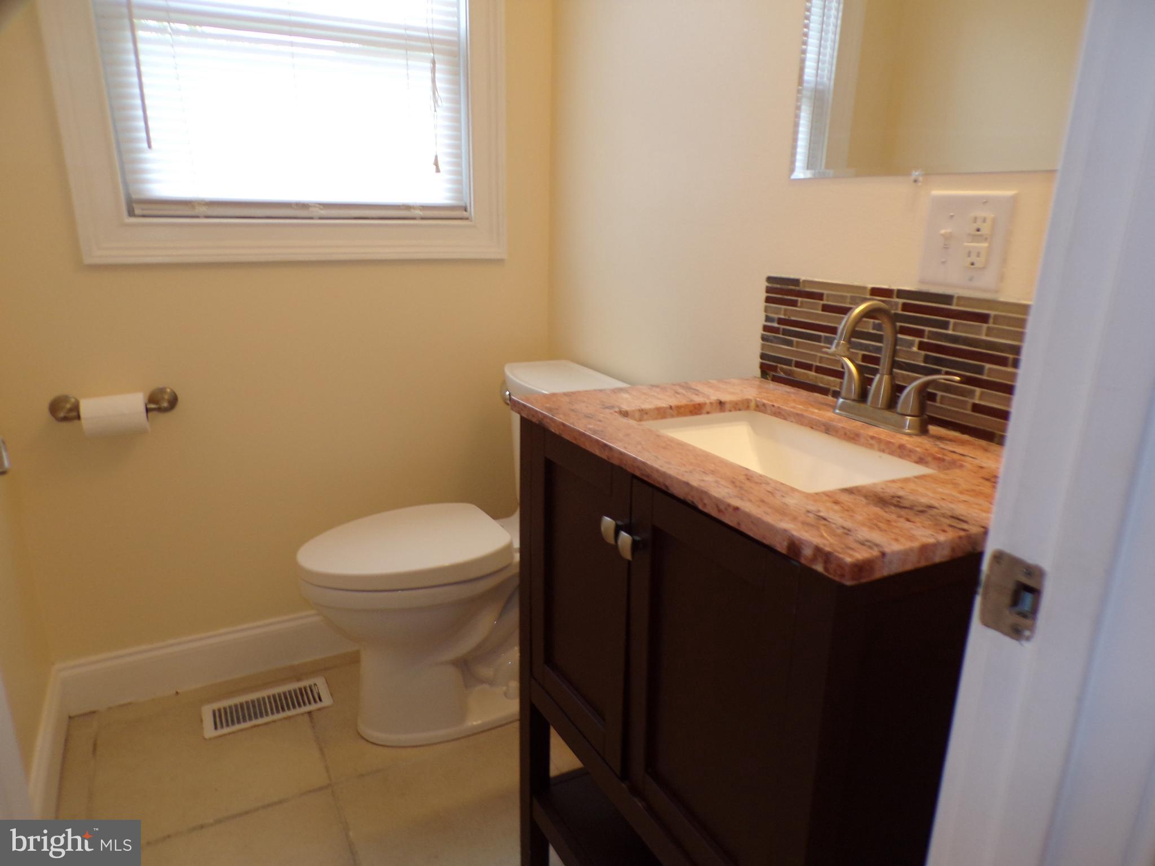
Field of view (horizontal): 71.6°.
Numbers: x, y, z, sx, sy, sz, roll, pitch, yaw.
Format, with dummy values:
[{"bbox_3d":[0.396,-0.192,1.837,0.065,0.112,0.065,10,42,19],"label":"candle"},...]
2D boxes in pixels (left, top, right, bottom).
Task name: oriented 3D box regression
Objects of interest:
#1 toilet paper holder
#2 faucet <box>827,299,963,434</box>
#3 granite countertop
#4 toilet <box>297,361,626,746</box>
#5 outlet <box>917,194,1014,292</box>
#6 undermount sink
[{"bbox_3d":[-0.950,-0.058,1.647,0.232,0.056,0.084,-7,17,-28],"label":"toilet paper holder"},{"bbox_3d":[0.396,-0.094,1.087,0.123,0.168,0.232,-7,17,-28],"label":"faucet"},{"bbox_3d":[0.267,0.012,1.040,0.467,0.022,0.656,-7,17,-28],"label":"granite countertop"},{"bbox_3d":[-0.252,0.265,1.791,0.717,0.748,0.428,-7,17,-28],"label":"toilet"},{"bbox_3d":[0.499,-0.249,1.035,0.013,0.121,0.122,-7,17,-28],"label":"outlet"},{"bbox_3d":[0.252,0.081,1.049,0.258,0.128,0.394,-7,17,-28],"label":"undermount sink"}]

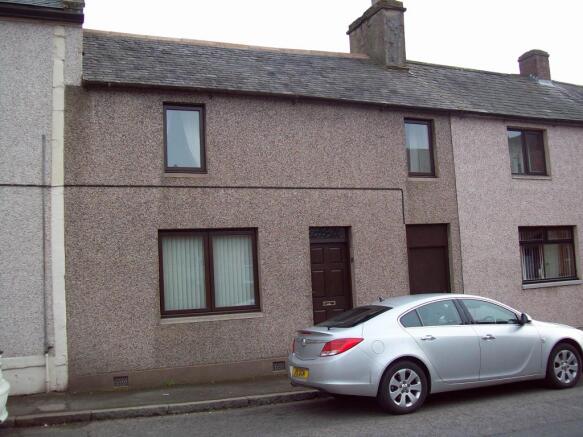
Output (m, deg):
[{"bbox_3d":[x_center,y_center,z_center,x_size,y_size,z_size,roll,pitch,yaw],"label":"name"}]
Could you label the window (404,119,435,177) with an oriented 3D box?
[{"bbox_3d":[2.473,-1.349,11.807,0.670,1.152,0.100,0,-6,-24],"label":"window"}]

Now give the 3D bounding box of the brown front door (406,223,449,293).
[{"bbox_3d":[2.632,1.406,11.560,0.998,2.584,0.090,0,-6,-24],"label":"brown front door"}]

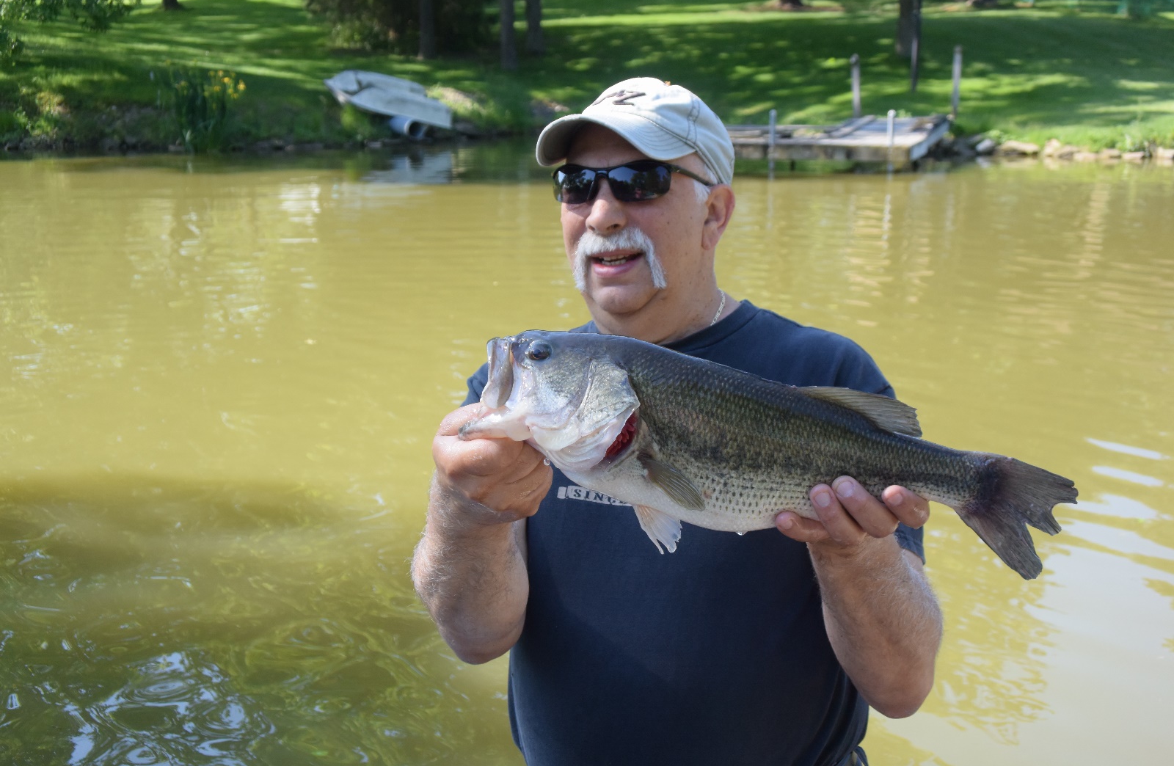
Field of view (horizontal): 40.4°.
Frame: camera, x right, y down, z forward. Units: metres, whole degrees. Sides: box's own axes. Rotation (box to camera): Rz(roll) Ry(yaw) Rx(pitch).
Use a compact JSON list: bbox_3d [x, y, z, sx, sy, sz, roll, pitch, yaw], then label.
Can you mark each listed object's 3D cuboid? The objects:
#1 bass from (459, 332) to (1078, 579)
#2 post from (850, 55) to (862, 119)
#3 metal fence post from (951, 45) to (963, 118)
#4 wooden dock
[{"bbox_3d":[0.163,0.080,1.440,0.555,0.180,0.100,13,7,-3],"label":"bass"},{"bbox_3d":[3.370,-3.709,20.000,0.100,0.820,0.100,0,12,0],"label":"post"},{"bbox_3d":[4.628,-3.761,20.000,0.100,0.940,0.100,0,12,0],"label":"metal fence post"},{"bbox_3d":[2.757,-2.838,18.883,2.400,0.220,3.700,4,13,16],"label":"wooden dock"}]

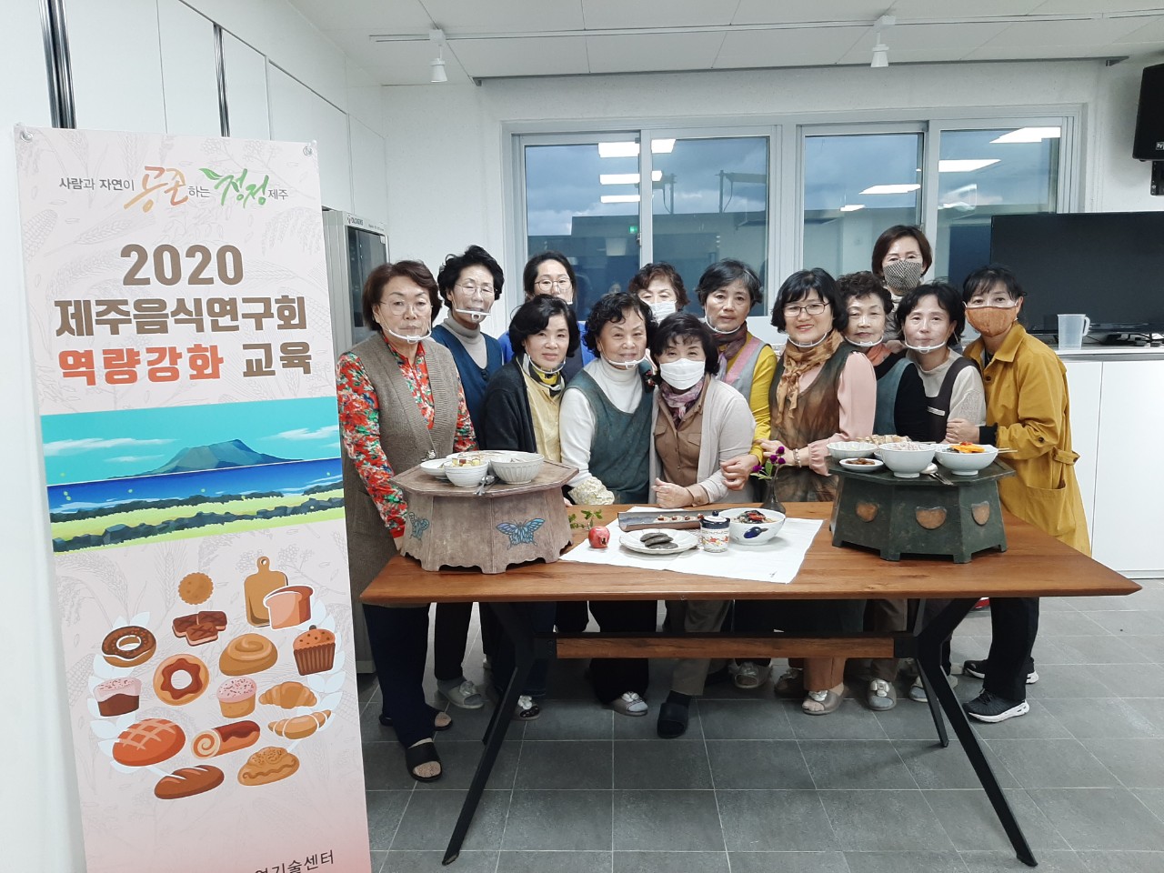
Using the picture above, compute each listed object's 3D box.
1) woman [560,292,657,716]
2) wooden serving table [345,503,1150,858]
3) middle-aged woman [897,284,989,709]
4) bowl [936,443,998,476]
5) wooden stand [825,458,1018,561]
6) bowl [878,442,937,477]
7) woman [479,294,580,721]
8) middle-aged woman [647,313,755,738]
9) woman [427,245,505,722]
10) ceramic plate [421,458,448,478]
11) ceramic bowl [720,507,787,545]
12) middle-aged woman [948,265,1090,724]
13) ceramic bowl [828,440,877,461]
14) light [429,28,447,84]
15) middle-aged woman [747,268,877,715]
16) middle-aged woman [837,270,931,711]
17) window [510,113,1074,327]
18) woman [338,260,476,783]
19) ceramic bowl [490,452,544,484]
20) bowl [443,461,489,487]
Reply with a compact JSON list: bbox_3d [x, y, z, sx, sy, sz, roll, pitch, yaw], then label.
[{"bbox_3d":[0.109,0.235,3.102,0.410,1.480,0.340,-5,9,-21],"label":"woman"},{"bbox_3d":[0.400,0.675,2.494,1.780,0.770,0.900,-1,8,3],"label":"wooden serving table"},{"bbox_3d":[1.206,0.225,2.967,0.450,1.480,0.440,2,9,23],"label":"middle-aged woman"},{"bbox_3d":[0.977,0.060,2.224,0.148,0.064,0.148,-1,8,3],"label":"bowl"},{"bbox_3d":[0.920,0.185,2.429,0.465,0.212,0.465,0,8,12],"label":"wooden stand"},{"bbox_3d":[0.826,0.061,2.226,0.136,0.072,0.136,-1,8,3],"label":"bowl"},{"bbox_3d":[-0.151,0.268,2.949,0.460,1.480,0.440,-5,9,-24],"label":"woman"},{"bbox_3d":[0.405,0.279,3.025,0.430,1.400,0.460,1,8,16],"label":"middle-aged woman"},{"bbox_3d":[-0.421,0.154,3.163,0.410,1.650,0.340,-6,9,-30],"label":"woman"},{"bbox_3d":[-0.374,0.093,2.372,0.122,0.037,0.122,-2,8,0],"label":"ceramic plate"},{"bbox_3d":[0.470,0.253,2.407,0.178,0.072,0.178,-1,8,3],"label":"ceramic bowl"},{"bbox_3d":[1.423,0.200,2.922,0.490,1.530,0.480,6,11,44],"label":"middle-aged woman"},{"bbox_3d":[0.788,0.043,2.551,0.146,0.042,0.146,0,8,12],"label":"ceramic bowl"},{"bbox_3d":[-0.603,-1.602,3.680,0.080,0.230,0.080,-1,8,3],"label":"light"},{"bbox_3d":[0.803,0.193,3.057,0.440,1.540,0.370,5,10,38],"label":"middle-aged woman"},{"bbox_3d":[1.054,0.189,3.076,0.410,1.530,0.340,3,9,30],"label":"middle-aged woman"},{"bbox_3d":[1.084,-1.109,4.609,2.960,1.150,0.160,-1,8,3],"label":"window"},{"bbox_3d":[-0.509,0.261,2.712,0.480,1.580,0.440,-6,9,-29],"label":"woman"},{"bbox_3d":[-0.166,0.088,2.274,0.142,0.063,0.142,-2,8,0],"label":"ceramic bowl"},{"bbox_3d":[-0.297,0.098,2.262,0.118,0.058,0.118,-1,8,0],"label":"bowl"}]

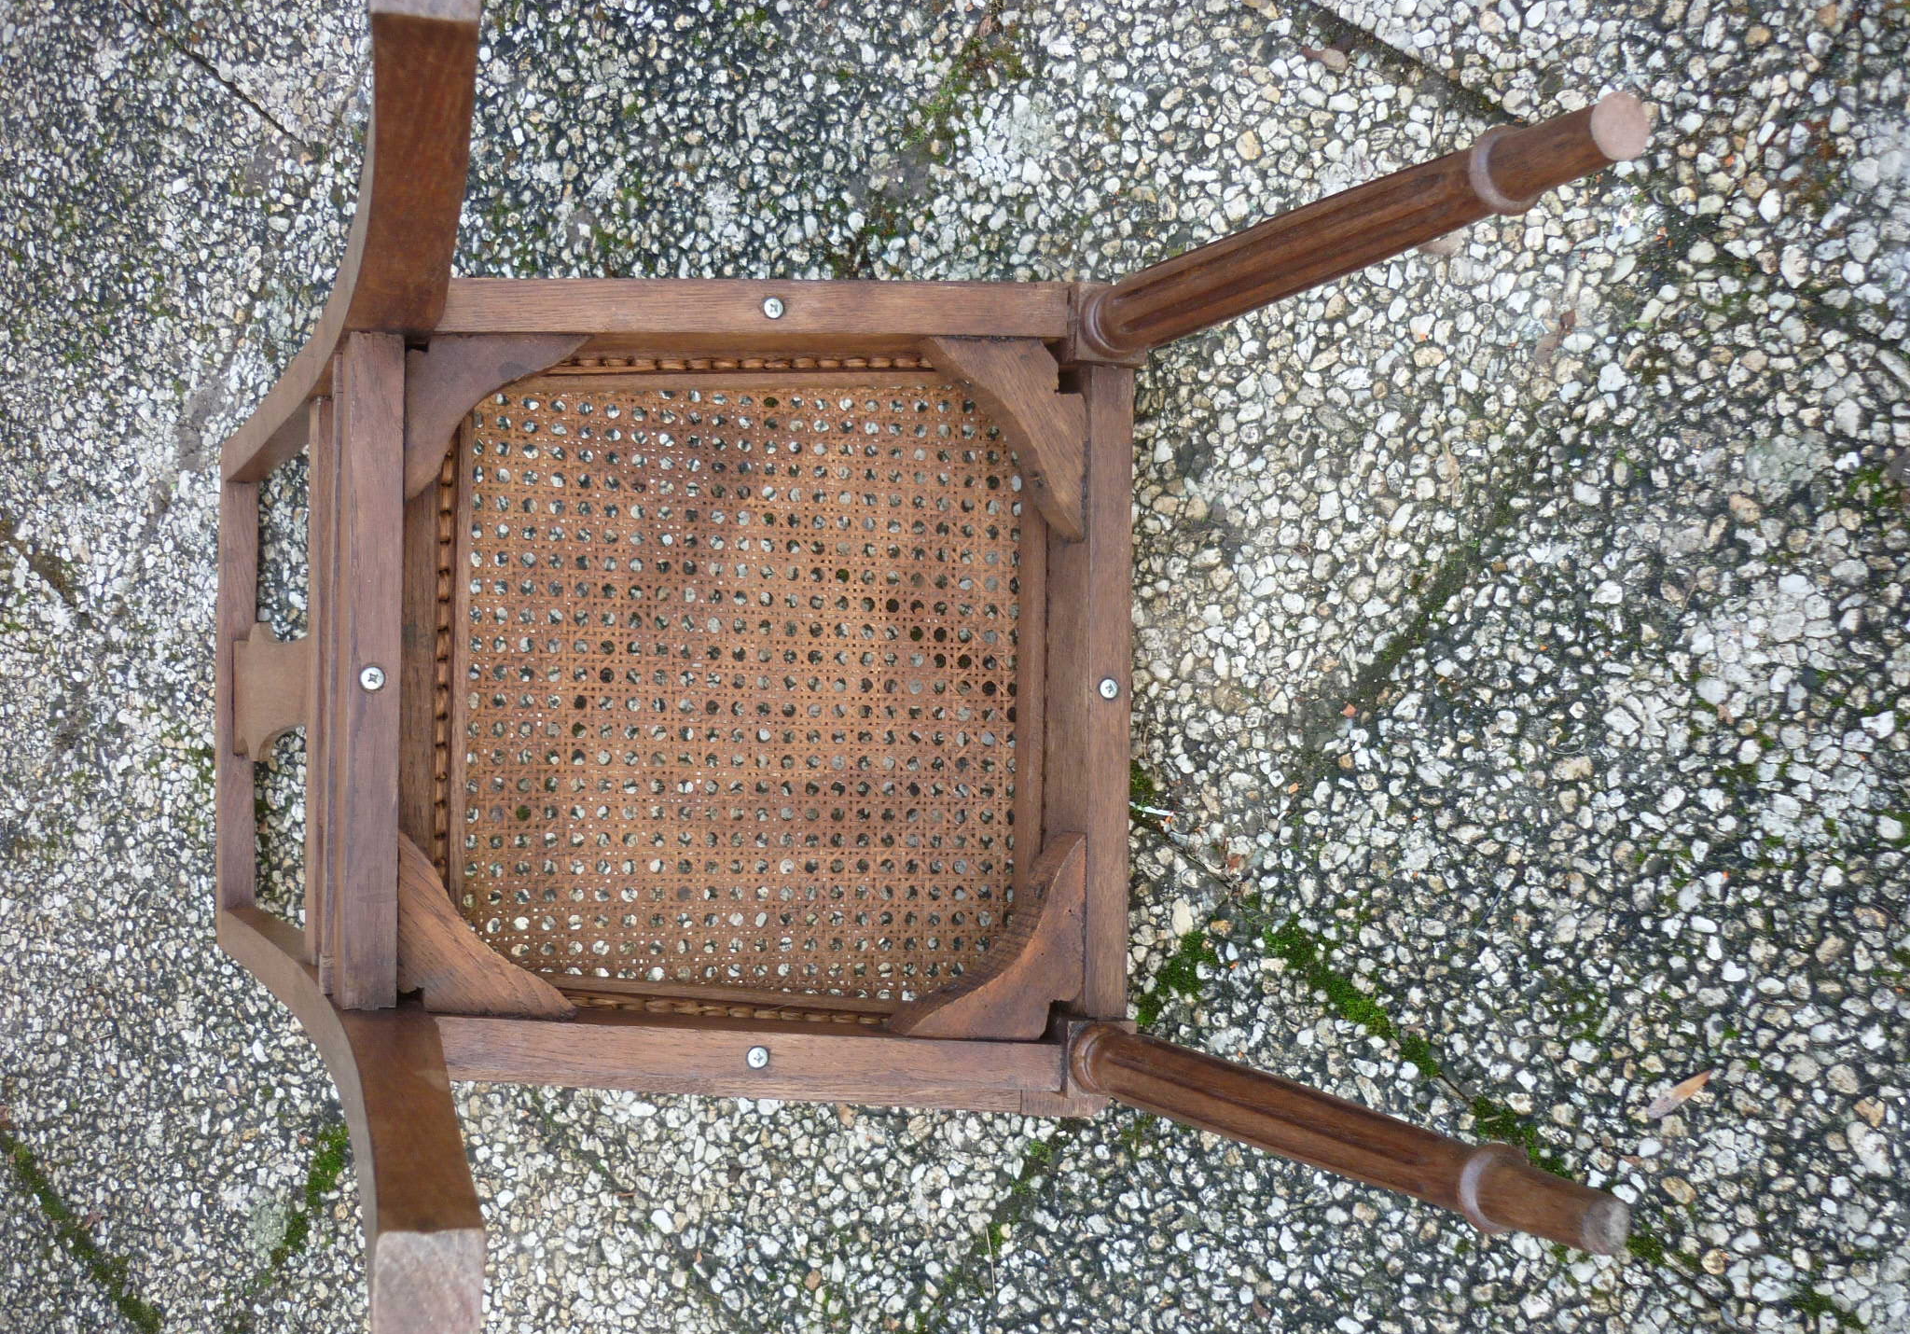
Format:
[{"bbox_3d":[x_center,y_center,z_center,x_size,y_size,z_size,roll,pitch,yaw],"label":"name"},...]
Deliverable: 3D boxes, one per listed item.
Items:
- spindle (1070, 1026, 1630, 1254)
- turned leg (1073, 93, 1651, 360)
[{"bbox_3d":[0.157,0.207,0.820,0.361,0.038,0.038,176,94,-64],"label":"spindle"},{"bbox_3d":[0.162,-0.190,0.820,0.361,0.038,0.038,-4,86,64],"label":"turned leg"}]

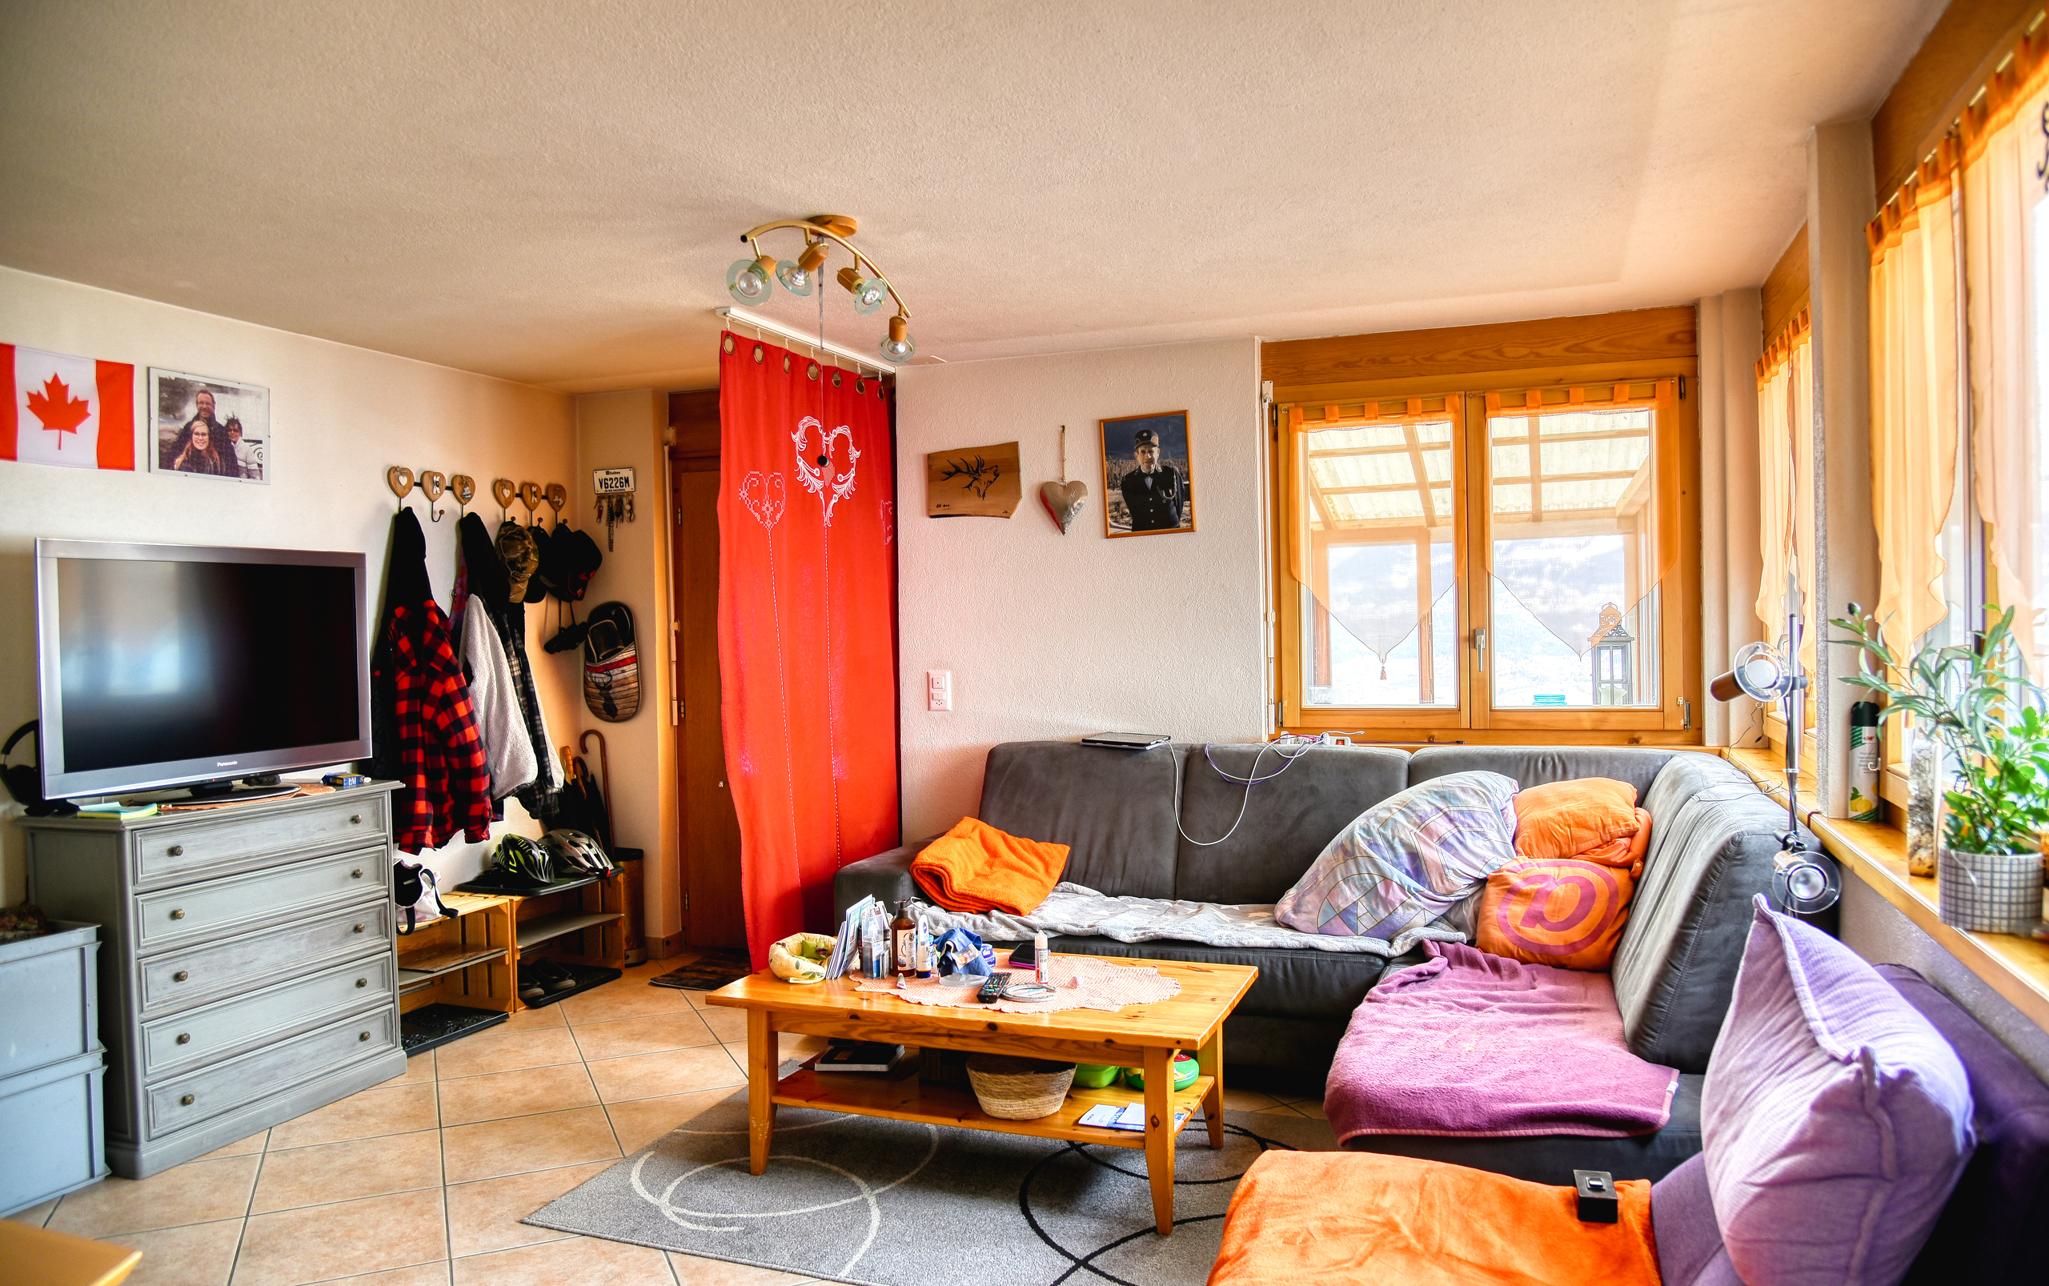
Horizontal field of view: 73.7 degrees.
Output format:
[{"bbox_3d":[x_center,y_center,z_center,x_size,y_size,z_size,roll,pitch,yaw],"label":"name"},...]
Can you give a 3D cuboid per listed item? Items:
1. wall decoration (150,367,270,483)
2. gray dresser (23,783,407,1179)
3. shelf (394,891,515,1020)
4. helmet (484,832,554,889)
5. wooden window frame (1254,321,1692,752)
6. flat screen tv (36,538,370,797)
[{"bbox_3d":[-2.364,-0.621,3.981,0.018,0.292,0.396,-1,1,19],"label":"wall decoration"},{"bbox_3d":[-2.164,0.855,3.715,0.435,0.853,0.827,-1,1,22],"label":"gray dresser"},{"bbox_3d":[-1.988,1.073,4.446,0.312,0.387,0.552,-1,1,22],"label":"shelf"},{"bbox_3d":[-1.822,0.774,4.942,0.270,0.165,0.200,0,1,42],"label":"helmet"},{"bbox_3d":[1.473,-0.350,4.490,1.336,1.360,0.100,-1,1,18],"label":"wooden window frame"},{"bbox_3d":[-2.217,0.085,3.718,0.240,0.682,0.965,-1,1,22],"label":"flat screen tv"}]

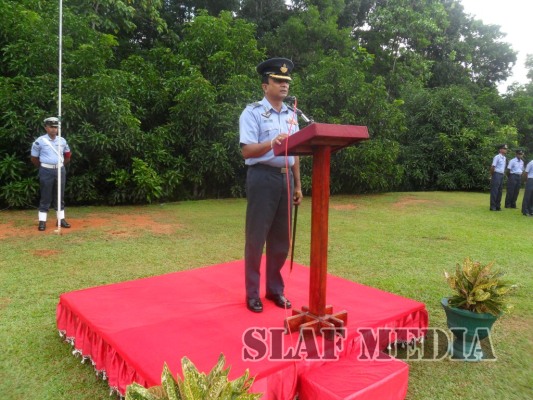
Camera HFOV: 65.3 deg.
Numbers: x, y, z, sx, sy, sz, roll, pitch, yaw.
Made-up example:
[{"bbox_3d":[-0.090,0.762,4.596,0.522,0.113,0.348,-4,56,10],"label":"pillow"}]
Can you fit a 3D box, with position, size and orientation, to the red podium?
[{"bbox_3d":[0.339,0.185,2.687,0.480,1.312,0.370,-4,9,-37],"label":"red podium"}]

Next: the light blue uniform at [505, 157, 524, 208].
[{"bbox_3d":[7.476,-0.633,12.542,0.490,1.740,0.370,-4,10,-40],"label":"light blue uniform"}]

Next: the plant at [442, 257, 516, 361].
[{"bbox_3d":[1.507,0.774,2.977,0.500,0.705,0.480,5,8,27],"label":"plant"}]

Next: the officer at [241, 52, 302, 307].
[{"bbox_3d":[0.022,-0.094,2.979,0.500,1.780,0.400,-5,11,-44],"label":"officer"}]

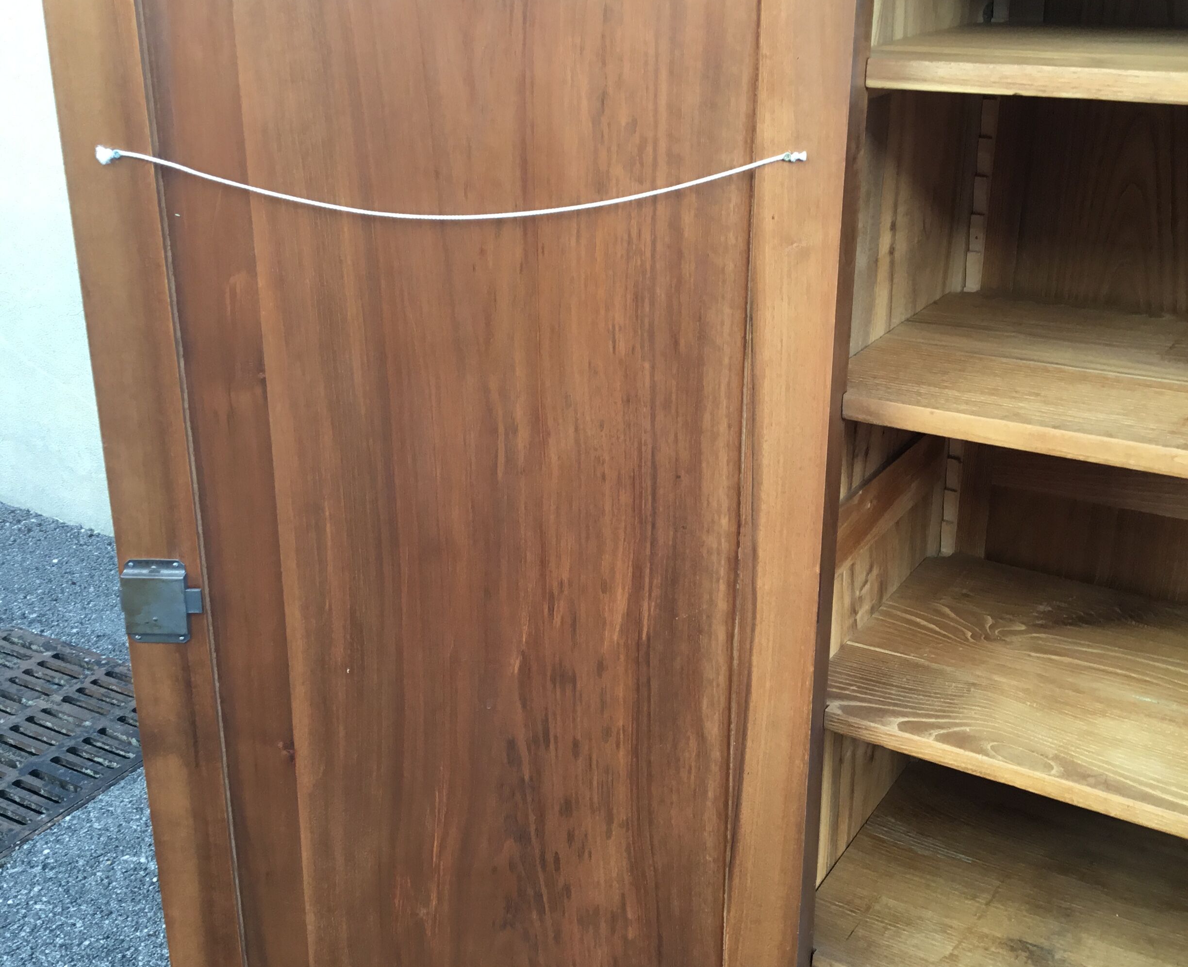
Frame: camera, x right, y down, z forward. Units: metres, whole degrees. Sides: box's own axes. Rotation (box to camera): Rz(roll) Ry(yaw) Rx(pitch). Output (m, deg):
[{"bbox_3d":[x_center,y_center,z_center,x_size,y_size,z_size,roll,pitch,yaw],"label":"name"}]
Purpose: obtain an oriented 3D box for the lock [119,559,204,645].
[{"bbox_3d":[-0.354,0.100,1.168,0.063,0.076,0.013,-1,21,-1],"label":"lock"}]

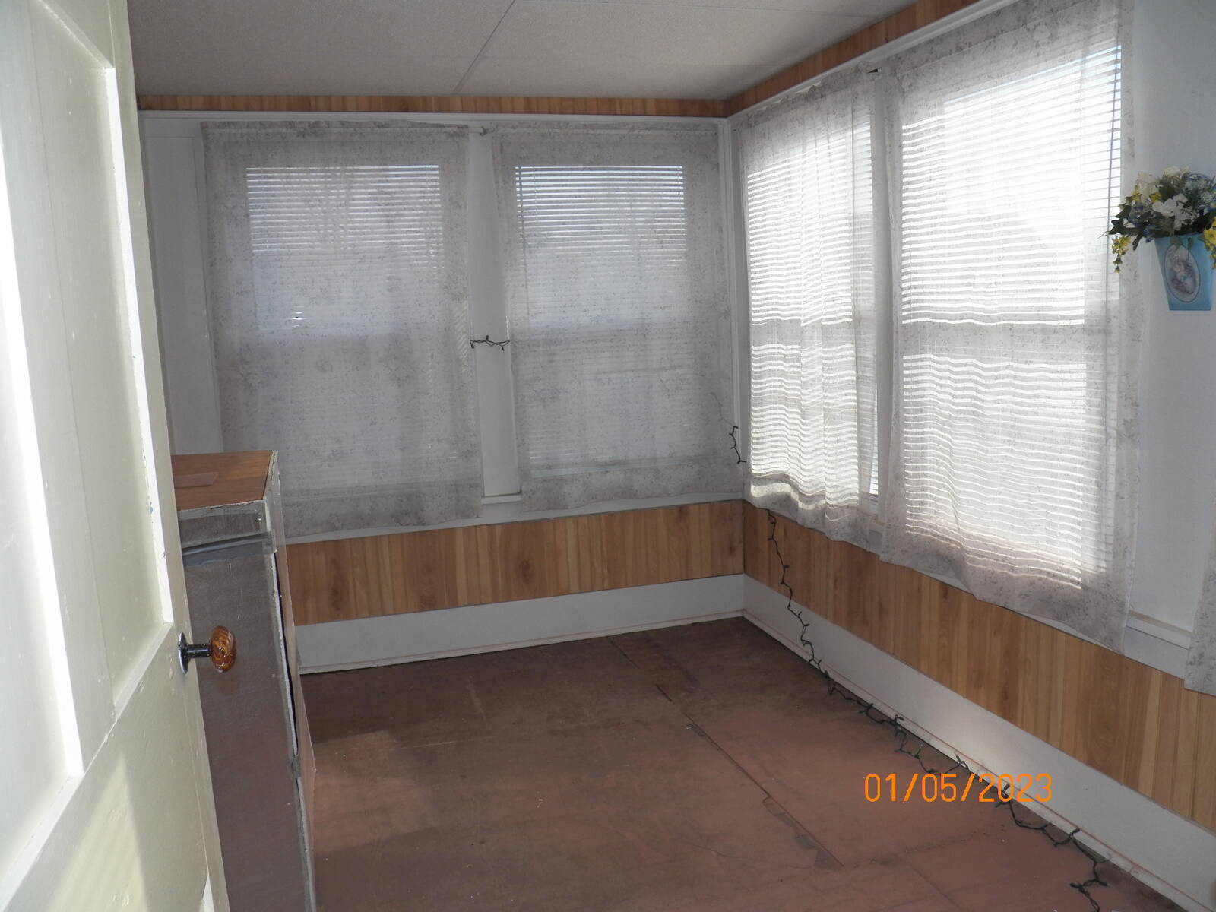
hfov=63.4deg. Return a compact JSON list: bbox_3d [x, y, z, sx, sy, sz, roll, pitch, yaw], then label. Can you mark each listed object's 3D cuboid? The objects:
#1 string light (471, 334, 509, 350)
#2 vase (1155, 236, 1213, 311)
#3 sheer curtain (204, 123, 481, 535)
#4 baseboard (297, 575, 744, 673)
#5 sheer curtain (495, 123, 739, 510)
[{"bbox_3d":[-0.476,-0.463,4.008,0.160,0.059,0.030,-5,8,-16],"label":"string light"},{"bbox_3d":[1.182,-0.379,2.045,0.080,0.152,0.110,-5,8,-16],"label":"vase"},{"bbox_3d":[-0.993,-0.493,3.843,0.959,1.562,0.060,-5,8,-16],"label":"sheer curtain"},{"bbox_3d":[-0.390,0.718,4.211,2.098,0.203,0.022,-5,8,-16],"label":"baseboard"},{"bbox_3d":[0.059,-0.582,4.138,1.000,1.575,0.060,-5,8,-16],"label":"sheer curtain"}]

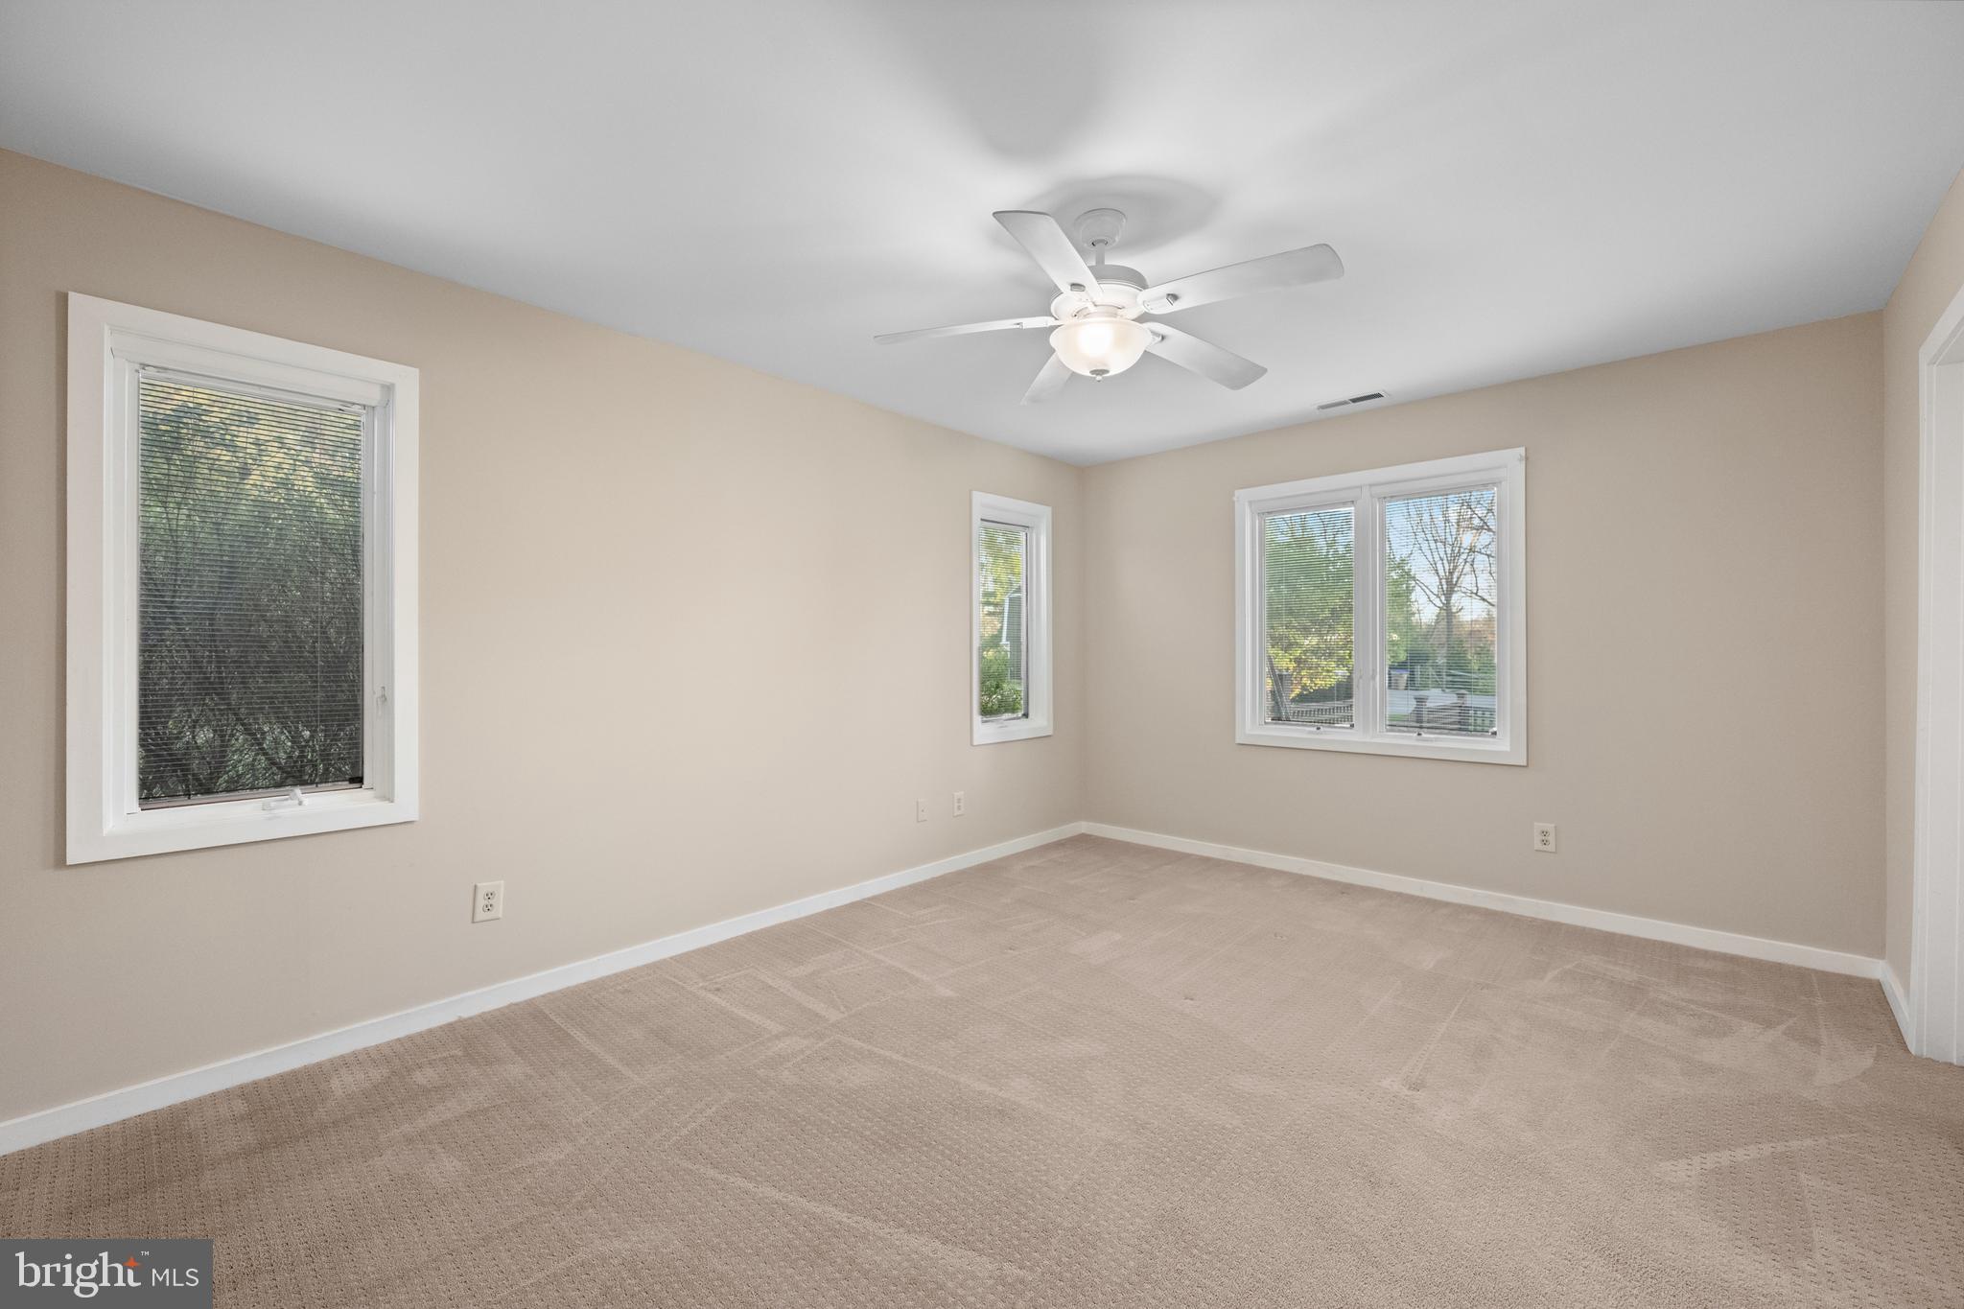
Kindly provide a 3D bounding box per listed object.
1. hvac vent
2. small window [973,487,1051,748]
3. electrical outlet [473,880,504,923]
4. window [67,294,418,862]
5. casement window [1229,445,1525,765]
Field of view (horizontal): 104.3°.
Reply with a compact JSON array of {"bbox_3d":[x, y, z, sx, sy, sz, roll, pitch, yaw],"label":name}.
[{"bbox_3d":[1.787,-1.222,3.711,0.340,0.015,0.128,0,0,43],"label":"hvac vent"},{"bbox_3d":[0.169,-0.203,4.562,0.080,1.426,0.724,0,0,43],"label":"small window"},{"bbox_3d":[-1.648,0.827,2.550,0.010,0.122,0.077,0,0,43],"label":"electrical outlet"},{"bbox_3d":[-2.039,-0.187,2.167,0.080,1.412,0.707,0,0,43],"label":"window"},{"bbox_3d":[1.967,-0.210,3.906,1.352,1.430,0.065,0,0,43],"label":"casement window"}]

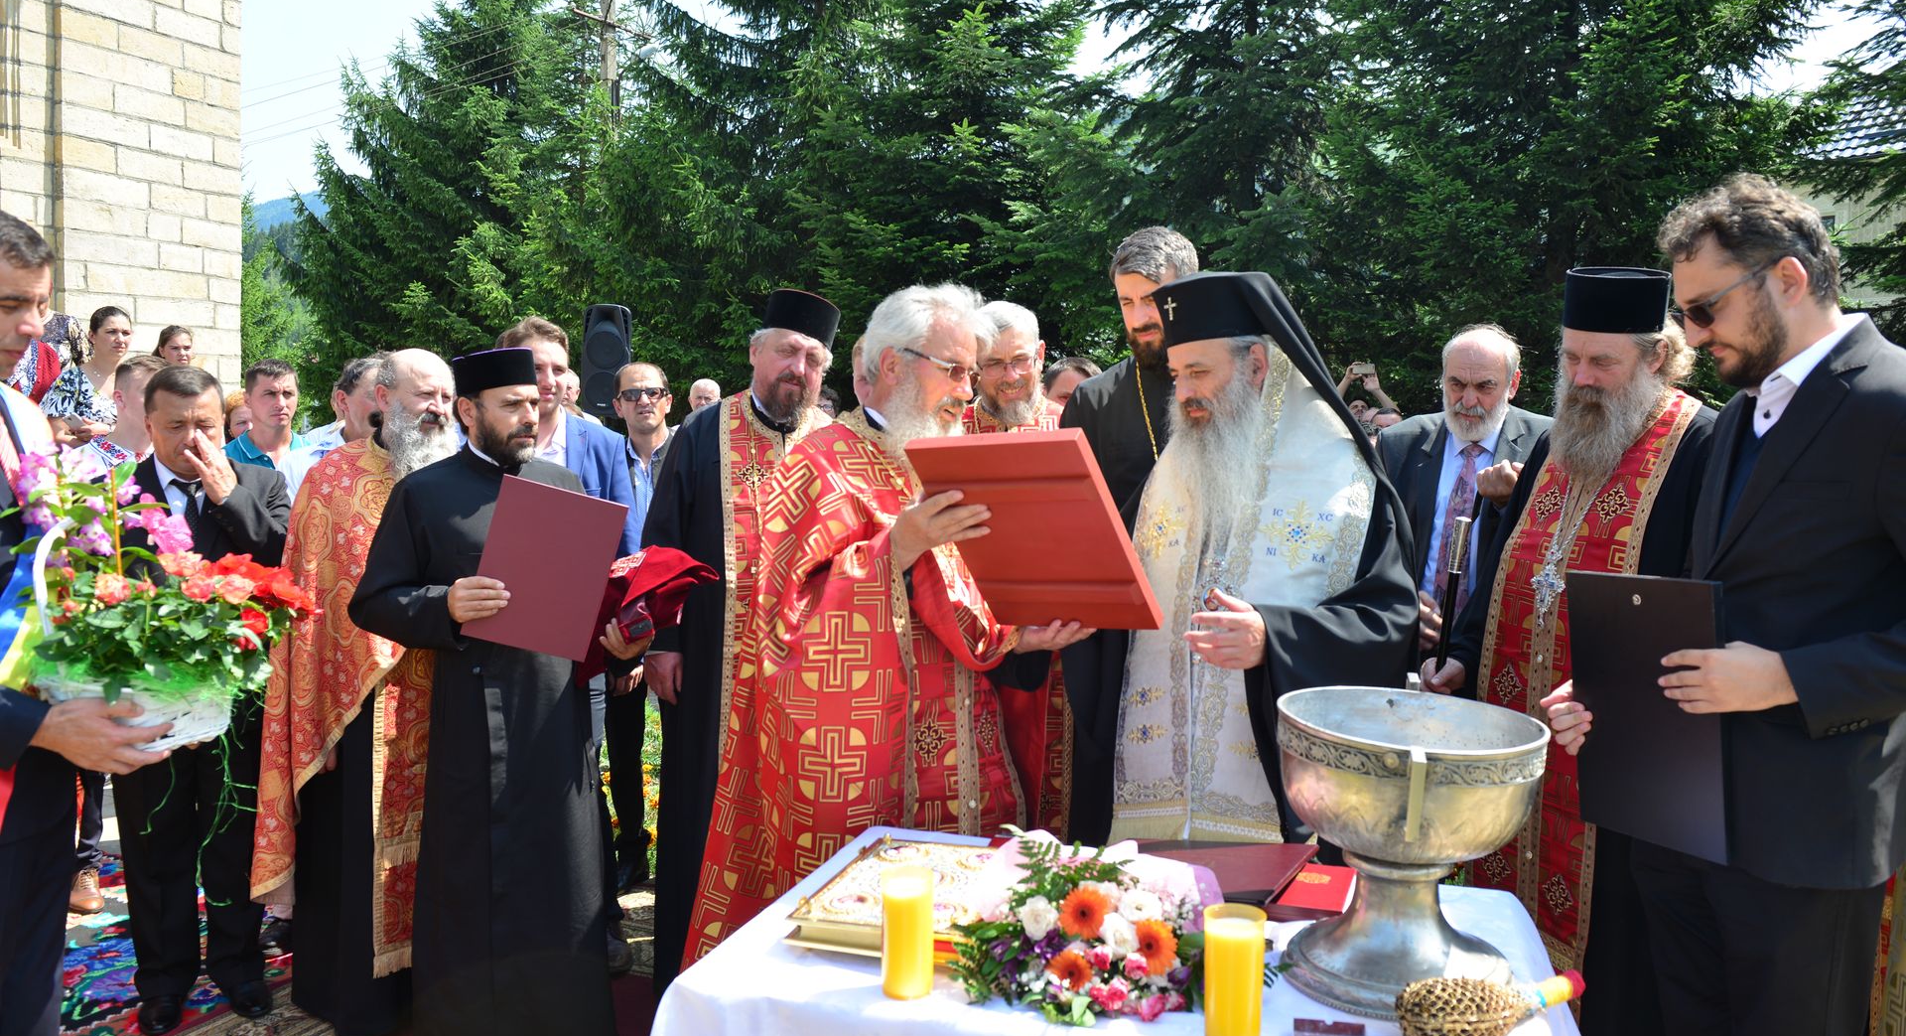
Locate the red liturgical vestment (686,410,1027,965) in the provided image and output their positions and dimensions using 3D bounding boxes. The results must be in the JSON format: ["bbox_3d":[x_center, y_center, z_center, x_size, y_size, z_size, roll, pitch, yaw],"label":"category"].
[{"bbox_3d":[-0.186,0.519,2.800,0.520,1.500,0.580,8,7,41],"label":"red liturgical vestment"}]

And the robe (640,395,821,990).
[{"bbox_3d":[-0.469,0.489,3.300,0.600,1.550,0.420,1,6,-21],"label":"robe"}]

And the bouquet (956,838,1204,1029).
[{"bbox_3d":[0.201,0.599,2.100,0.410,0.200,0.360,3,6,-3],"label":"bouquet"}]

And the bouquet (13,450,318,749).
[{"bbox_3d":[-1.145,0.120,2.000,0.400,0.420,0.320,1,6,-21],"label":"bouquet"}]

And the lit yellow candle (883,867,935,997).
[{"bbox_3d":[-0.062,0.603,2.004,0.076,0.183,0.076,3,6,0],"label":"lit yellow candle"}]

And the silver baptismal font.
[{"bbox_3d":[0.698,0.514,2.145,0.399,0.423,0.435,4,6,9],"label":"silver baptismal font"}]

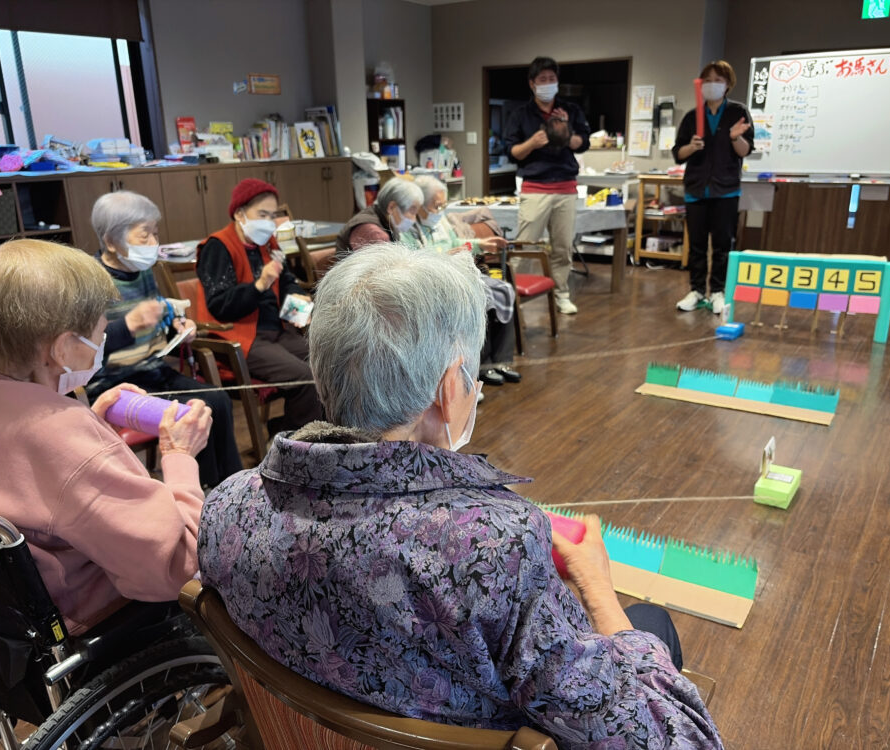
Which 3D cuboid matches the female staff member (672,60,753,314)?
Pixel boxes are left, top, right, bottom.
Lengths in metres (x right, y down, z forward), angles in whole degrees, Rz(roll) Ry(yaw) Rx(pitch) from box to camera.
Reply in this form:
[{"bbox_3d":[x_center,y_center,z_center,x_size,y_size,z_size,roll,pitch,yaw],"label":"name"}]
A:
[{"bbox_3d":[1.874,-1.273,5.261,0.520,1.675,0.420,6,20,22],"label":"female staff member"}]

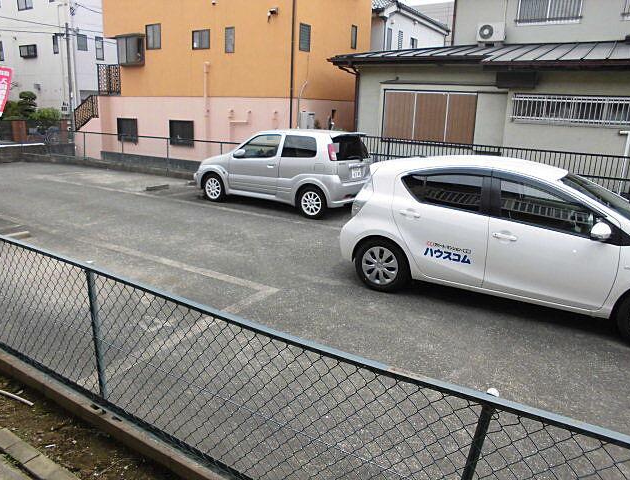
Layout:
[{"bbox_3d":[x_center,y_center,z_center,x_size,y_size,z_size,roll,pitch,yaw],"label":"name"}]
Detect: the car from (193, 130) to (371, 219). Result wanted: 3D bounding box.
[{"bbox_3d":[-0.656,-1.455,9.671,3.620,1.525,1.650,11,17,30],"label":"car"}]

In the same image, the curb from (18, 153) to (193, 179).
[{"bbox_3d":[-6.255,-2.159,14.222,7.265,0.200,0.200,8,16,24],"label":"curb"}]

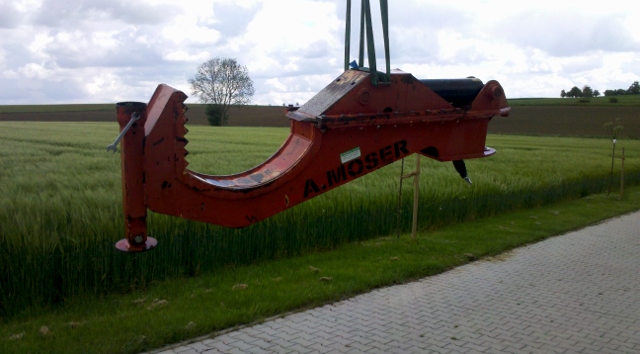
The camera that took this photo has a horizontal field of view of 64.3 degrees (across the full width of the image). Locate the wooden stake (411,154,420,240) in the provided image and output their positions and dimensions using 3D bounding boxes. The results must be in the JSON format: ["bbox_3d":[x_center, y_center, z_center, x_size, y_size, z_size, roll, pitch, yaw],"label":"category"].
[{"bbox_3d":[1.767,0.351,9.400,0.070,1.620,0.070,3,5,11],"label":"wooden stake"}]

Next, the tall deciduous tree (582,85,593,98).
[{"bbox_3d":[226.360,-72.216,430.000,8.800,10.300,8.800,4,6,27],"label":"tall deciduous tree"}]

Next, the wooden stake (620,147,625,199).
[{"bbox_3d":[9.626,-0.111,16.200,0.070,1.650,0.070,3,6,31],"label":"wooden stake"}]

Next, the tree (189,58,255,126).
[{"bbox_3d":[-15.478,-13.435,80.000,10.300,10.800,10.000,0,5,-11],"label":"tree"}]

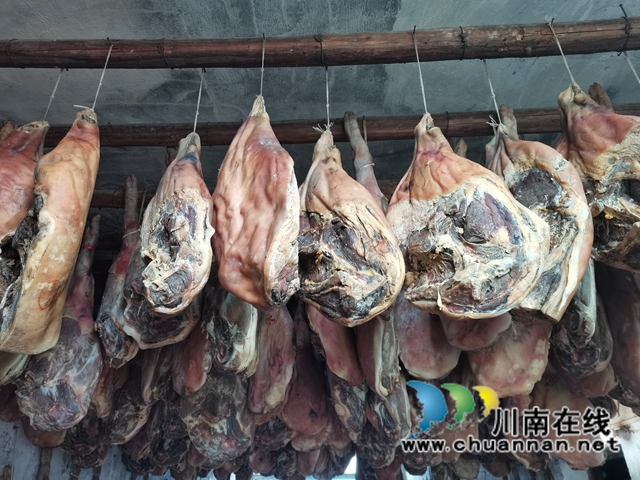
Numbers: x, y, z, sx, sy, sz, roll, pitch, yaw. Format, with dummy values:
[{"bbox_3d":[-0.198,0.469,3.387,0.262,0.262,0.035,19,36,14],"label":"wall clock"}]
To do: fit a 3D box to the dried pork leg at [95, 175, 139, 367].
[{"bbox_3d":[-0.804,0.087,1.989,0.180,0.860,0.230,11,-32,-29],"label":"dried pork leg"}]

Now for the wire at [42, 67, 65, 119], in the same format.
[{"bbox_3d":[-0.810,-0.444,1.456,0.008,0.205,0.008,-1,-28,0],"label":"wire"}]

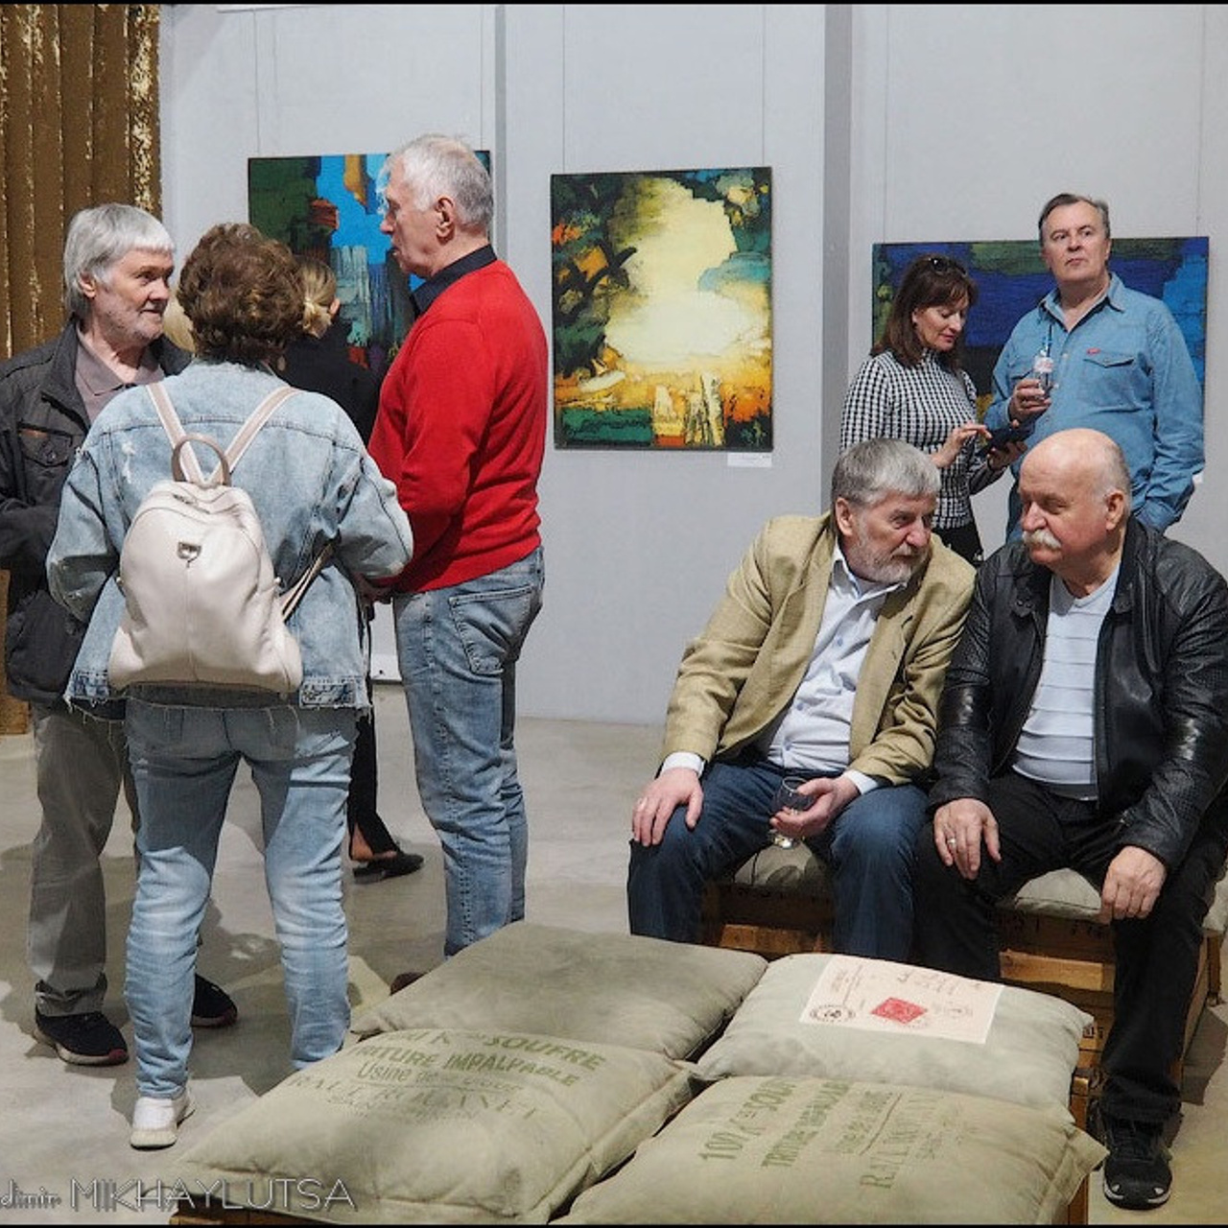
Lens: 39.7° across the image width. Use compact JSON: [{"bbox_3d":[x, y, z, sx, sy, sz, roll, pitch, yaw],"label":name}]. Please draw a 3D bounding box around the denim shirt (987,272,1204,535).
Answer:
[{"bbox_3d":[1.275,-0.531,4.521,0.560,0.730,0.370,5,10,30],"label":"denim shirt"}]

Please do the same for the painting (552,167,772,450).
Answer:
[{"bbox_3d":[0.171,-1.098,6.198,0.825,1.003,0.030,2,9,15],"label":"painting"}]

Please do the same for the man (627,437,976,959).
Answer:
[{"bbox_3d":[0.361,0.287,3.227,0.640,1.230,0.840,2,9,12],"label":"man"}]

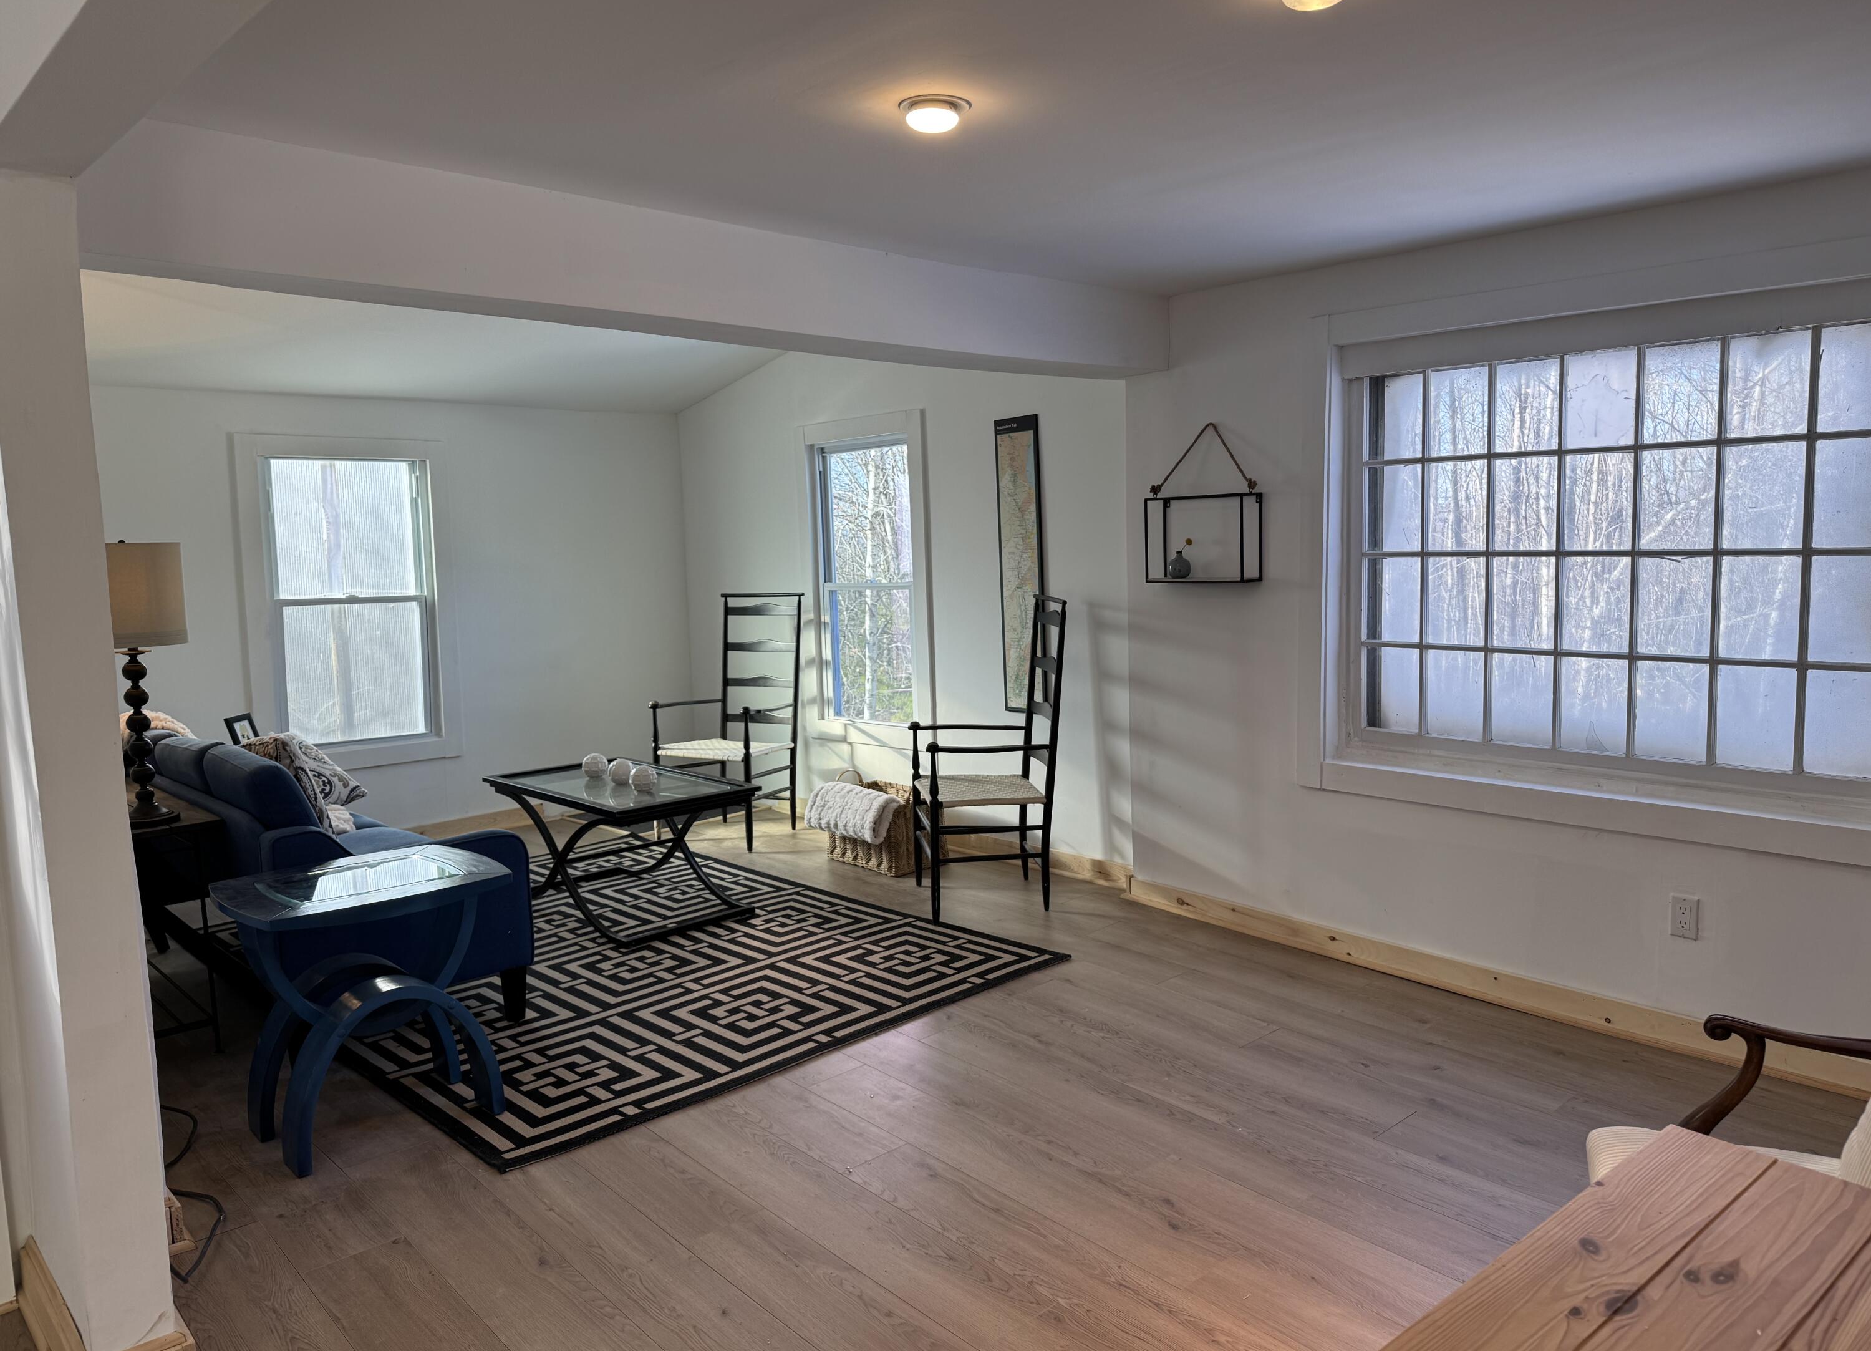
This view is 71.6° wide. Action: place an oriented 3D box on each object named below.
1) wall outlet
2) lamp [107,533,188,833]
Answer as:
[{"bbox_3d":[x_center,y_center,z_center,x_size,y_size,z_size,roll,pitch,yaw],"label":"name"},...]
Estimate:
[{"bbox_3d":[1.991,0.642,3.448,0.008,0.114,0.070,-6,8,-39],"label":"wall outlet"},{"bbox_3d":[-2.259,0.020,3.658,0.310,0.770,0.310,-6,8,-41],"label":"lamp"}]

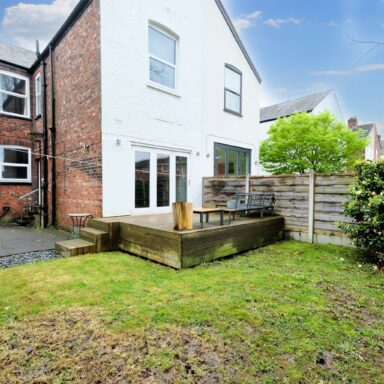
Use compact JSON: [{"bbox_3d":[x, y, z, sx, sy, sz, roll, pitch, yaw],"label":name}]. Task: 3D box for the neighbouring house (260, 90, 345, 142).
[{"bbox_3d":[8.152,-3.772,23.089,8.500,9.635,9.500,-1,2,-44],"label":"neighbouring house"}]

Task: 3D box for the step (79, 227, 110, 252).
[{"bbox_3d":[-2.496,1.201,6.143,0.340,0.405,1.050,-1,2,-44],"label":"step"}]

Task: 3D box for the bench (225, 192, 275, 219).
[{"bbox_3d":[1.443,0.390,6.484,2.080,0.700,0.640,-1,2,-44],"label":"bench"}]

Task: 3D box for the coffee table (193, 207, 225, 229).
[{"bbox_3d":[0.239,0.551,5.238,0.663,0.342,0.604,-1,1,-44],"label":"coffee table"}]

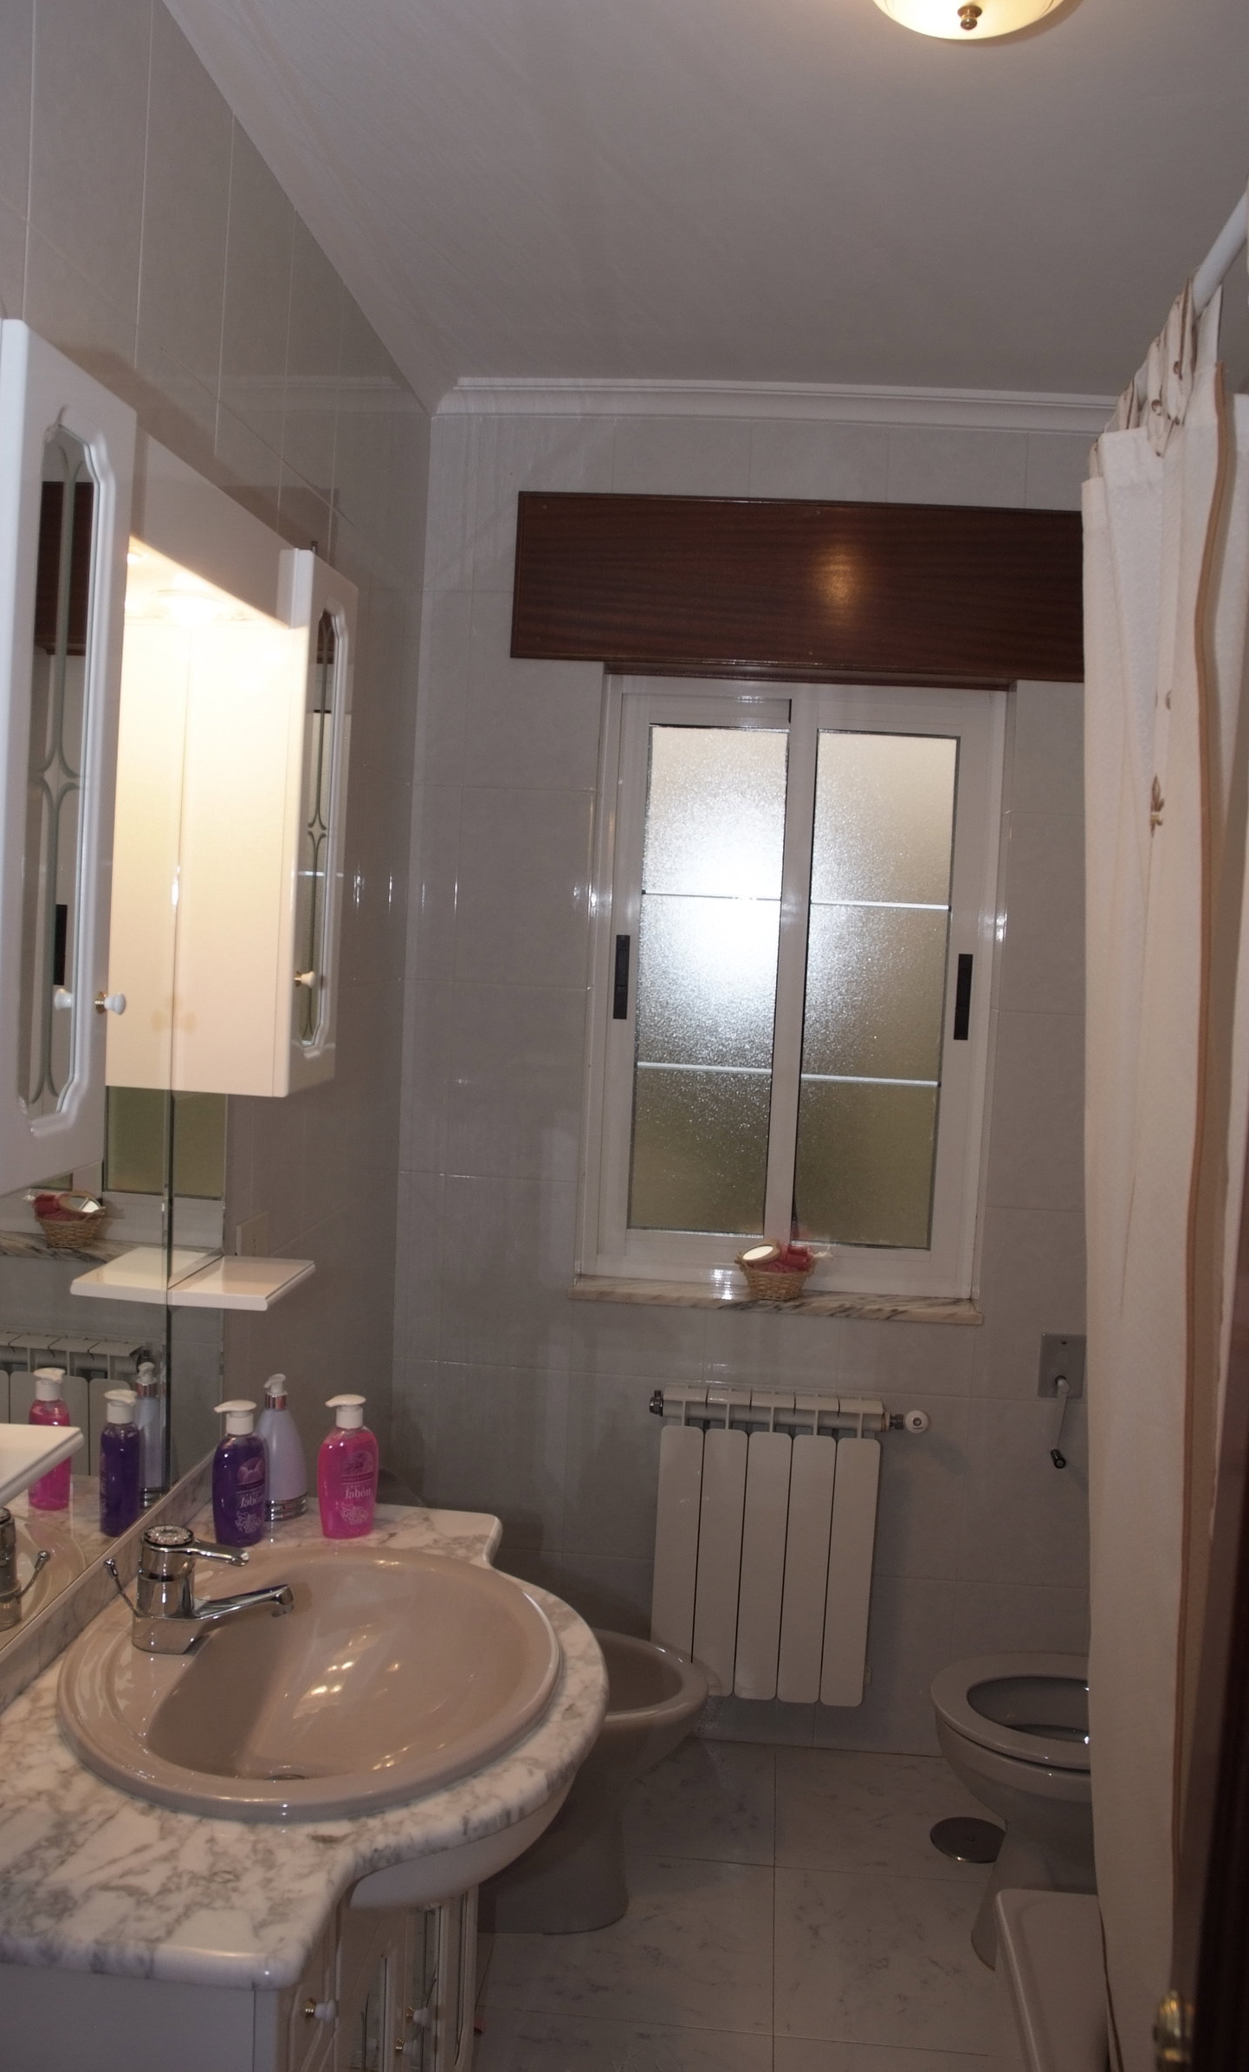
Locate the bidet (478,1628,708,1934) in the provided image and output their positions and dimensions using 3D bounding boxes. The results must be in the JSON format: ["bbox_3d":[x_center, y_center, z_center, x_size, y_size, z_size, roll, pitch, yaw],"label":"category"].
[{"bbox_3d":[-0.182,1.183,2.453,0.600,0.390,0.360,3,4,5],"label":"bidet"}]

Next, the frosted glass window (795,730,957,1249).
[{"bbox_3d":[0.482,-0.083,3.000,0.268,0.985,0.025,3,4,5],"label":"frosted glass window"}]

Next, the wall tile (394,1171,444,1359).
[{"bbox_3d":[-0.394,0.444,2.997,0.090,0.364,0.010,3,4,5],"label":"wall tile"}]

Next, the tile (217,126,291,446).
[{"bbox_3d":[-0.460,-0.921,1.945,0.010,0.335,0.241,3,4,5],"label":"tile"}]

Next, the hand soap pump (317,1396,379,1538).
[{"bbox_3d":[-0.324,0.499,1.818,0.068,0.167,0.048,1,5,-25],"label":"hand soap pump"}]

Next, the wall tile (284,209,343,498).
[{"bbox_3d":[-0.439,-0.940,2.182,0.010,0.332,0.241,3,4,5],"label":"wall tile"}]

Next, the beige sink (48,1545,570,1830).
[{"bbox_3d":[-0.302,0.676,1.510,0.475,0.180,0.550,3,4,5],"label":"beige sink"}]

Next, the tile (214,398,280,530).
[{"bbox_3d":[-0.476,-0.574,1.970,0.010,0.362,0.241,3,4,5],"label":"tile"}]

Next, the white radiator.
[{"bbox_3d":[0.285,0.941,2.890,0.480,0.565,0.100,3,4,5],"label":"white radiator"}]

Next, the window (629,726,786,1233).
[{"bbox_3d":[0.165,-0.106,3.052,0.267,0.985,0.025,3,4,5],"label":"window"}]

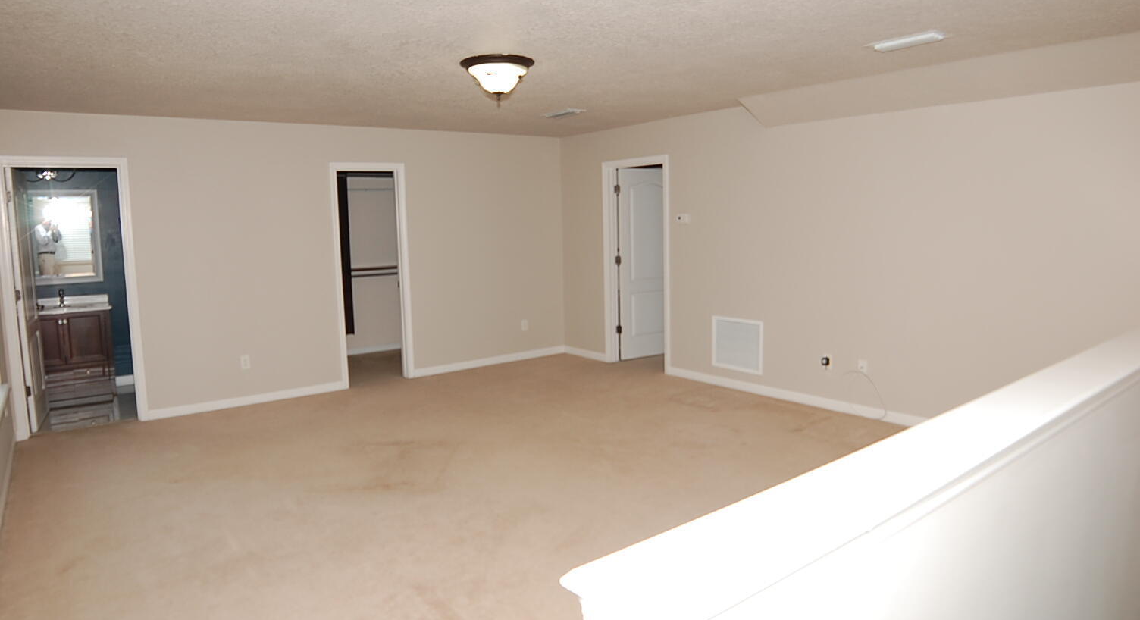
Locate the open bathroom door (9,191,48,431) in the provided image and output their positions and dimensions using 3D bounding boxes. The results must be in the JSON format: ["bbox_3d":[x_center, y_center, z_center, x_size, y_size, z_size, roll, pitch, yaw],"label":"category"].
[{"bbox_3d":[-4.313,-0.075,5.268,0.037,2.030,0.760,-6,8,-31],"label":"open bathroom door"}]

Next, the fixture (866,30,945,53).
[{"bbox_3d":[1.843,-1.472,3.644,0.180,0.035,0.380,-7,8,-36],"label":"fixture"}]

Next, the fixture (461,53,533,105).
[{"bbox_3d":[-0.423,-1.341,3.908,0.440,0.255,0.440,-2,7,0],"label":"fixture"}]

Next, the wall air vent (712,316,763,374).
[{"bbox_3d":[1.460,0.306,5.813,0.022,0.450,0.560,-7,8,-36],"label":"wall air vent"}]

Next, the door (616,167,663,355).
[{"bbox_3d":[0.851,-0.504,7.350,0.800,2.030,0.038,-6,8,-32],"label":"door"}]

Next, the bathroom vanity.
[{"bbox_3d":[-4.739,0.362,6.230,0.770,0.950,0.480,-7,8,-36],"label":"bathroom vanity"}]

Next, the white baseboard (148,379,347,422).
[{"bbox_3d":[-2.784,0.784,5.813,1.650,0.085,0.016,-7,8,-36],"label":"white baseboard"}]

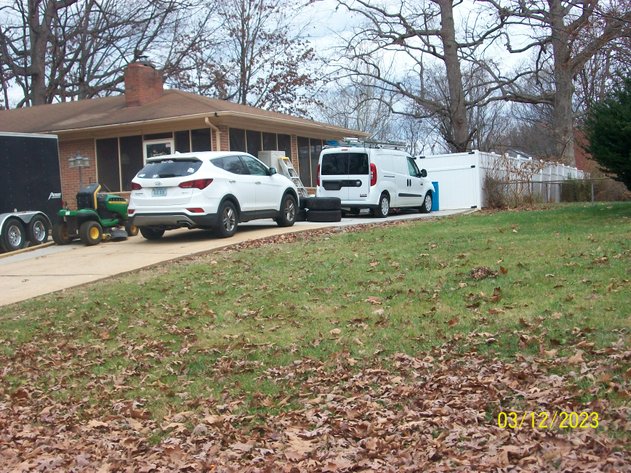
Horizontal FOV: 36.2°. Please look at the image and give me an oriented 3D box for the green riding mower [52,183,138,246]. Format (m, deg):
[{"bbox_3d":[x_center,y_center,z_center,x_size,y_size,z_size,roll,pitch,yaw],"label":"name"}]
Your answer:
[{"bbox_3d":[-4.529,-0.473,19.954,1.150,1.200,1.750,0,6,29],"label":"green riding mower"}]

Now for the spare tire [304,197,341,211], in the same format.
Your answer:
[{"bbox_3d":[0.185,-0.797,23.300,0.875,0.285,0.875,-2,4,0],"label":"spare tire"}]

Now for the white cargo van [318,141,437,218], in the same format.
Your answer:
[{"bbox_3d":[1.878,-1.635,27.437,1.920,2.060,4.740,2,4,28],"label":"white cargo van"}]

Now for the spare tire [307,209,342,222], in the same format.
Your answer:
[{"bbox_3d":[0.212,-0.503,23.300,0.875,0.285,0.875,-2,4,0],"label":"spare tire"}]

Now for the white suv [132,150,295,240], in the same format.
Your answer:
[{"bbox_3d":[-1.970,-0.907,20.133,1.930,1.680,4.700,-1,4,24],"label":"white suv"}]

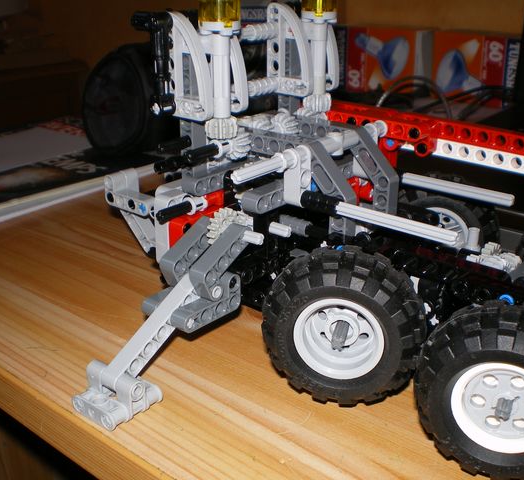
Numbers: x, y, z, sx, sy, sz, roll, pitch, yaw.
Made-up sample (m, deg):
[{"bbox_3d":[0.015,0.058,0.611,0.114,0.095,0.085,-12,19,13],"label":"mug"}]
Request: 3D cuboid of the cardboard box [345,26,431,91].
[{"bbox_3d":[0.134,-0.206,0.791,0.101,0.068,0.068,8,24,18],"label":"cardboard box"}]

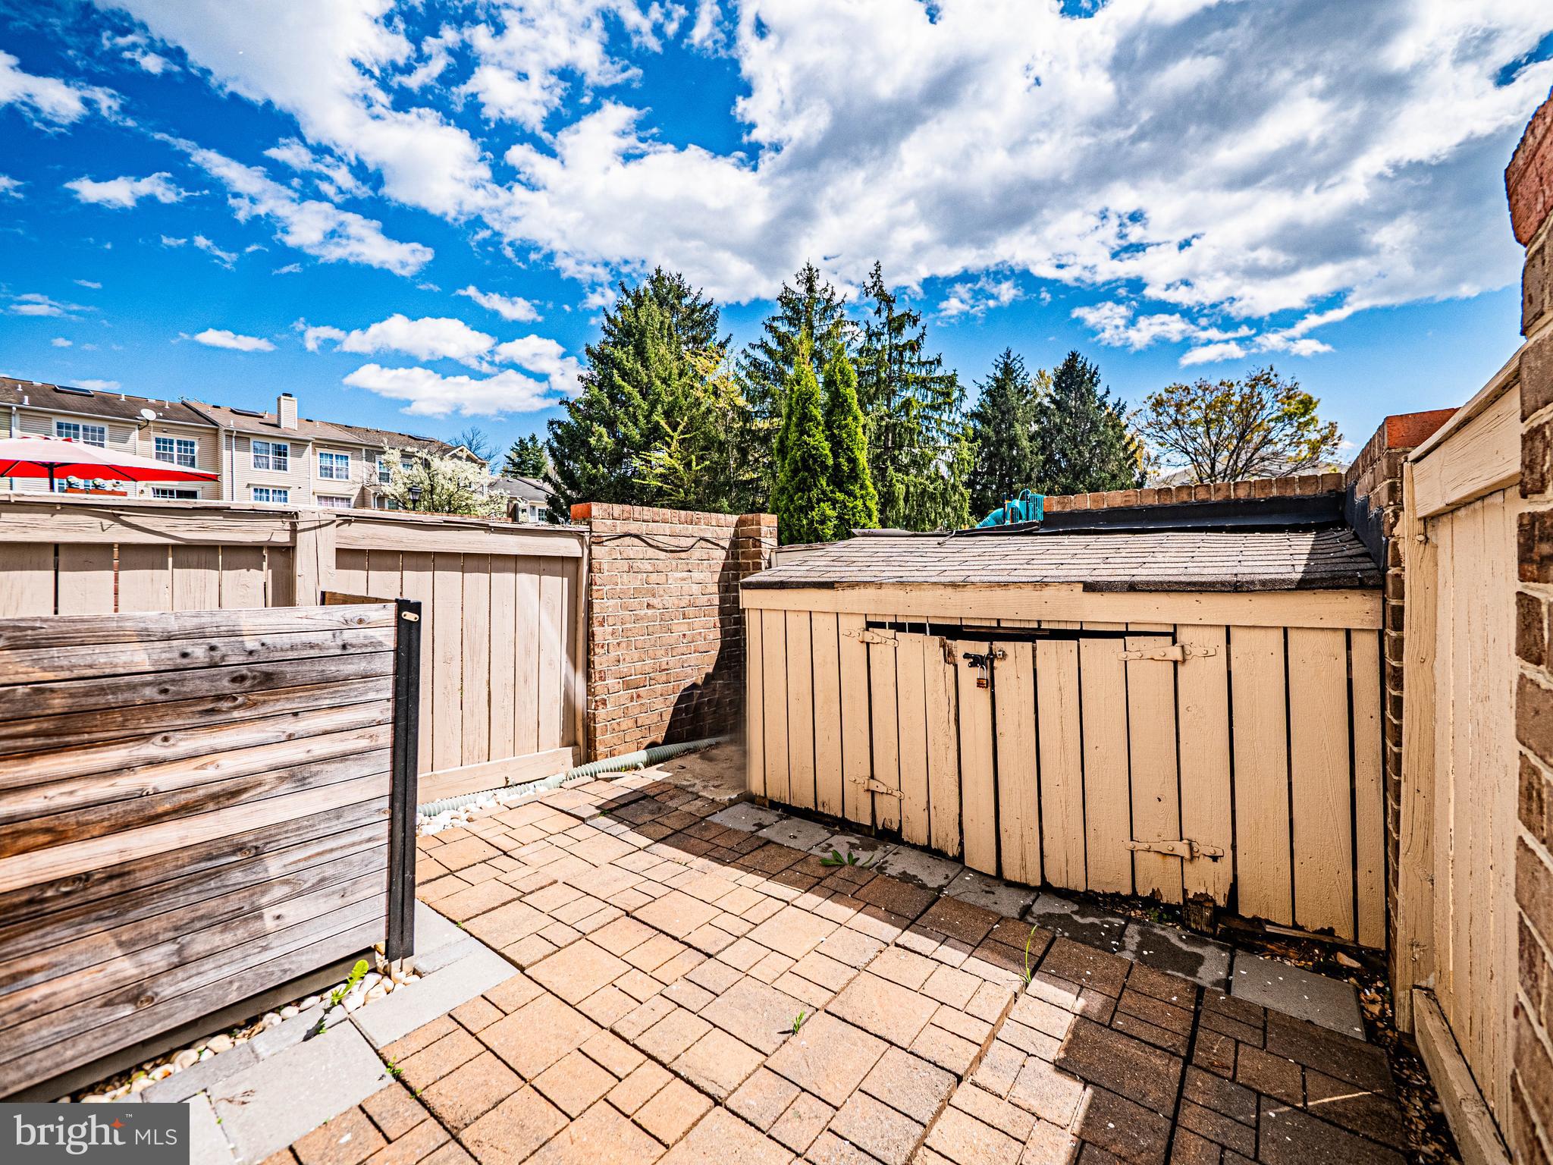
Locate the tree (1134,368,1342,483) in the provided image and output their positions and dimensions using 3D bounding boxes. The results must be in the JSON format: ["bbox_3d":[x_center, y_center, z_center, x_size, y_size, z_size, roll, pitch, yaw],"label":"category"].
[{"bbox_3d":[17.607,-3.606,23.991,6.430,9.010,6.430,0,0,36],"label":"tree"}]

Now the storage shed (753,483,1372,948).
[{"bbox_3d":[1.151,0.400,3.074,2.510,1.480,1.170,0,0,38],"label":"storage shed"}]

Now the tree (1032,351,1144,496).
[{"bbox_3d":[15.012,-5.208,30.987,5.170,12.220,5.170,0,0,26],"label":"tree"}]

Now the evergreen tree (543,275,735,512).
[{"bbox_3d":[-4.826,-5.010,21.988,6.560,11.820,6.560,-1,0,-12],"label":"evergreen tree"}]

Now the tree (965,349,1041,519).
[{"bbox_3d":[11.299,-5.268,30.987,3.940,12.340,3.940,0,0,20],"label":"tree"}]

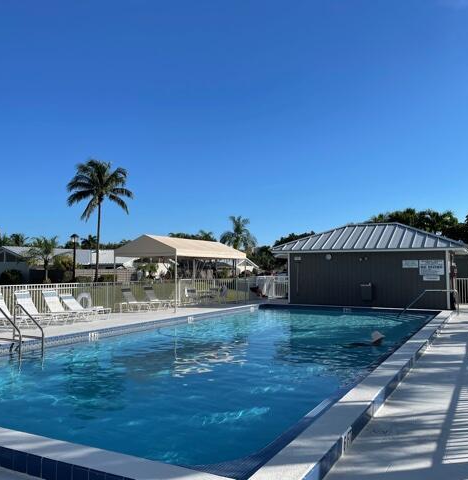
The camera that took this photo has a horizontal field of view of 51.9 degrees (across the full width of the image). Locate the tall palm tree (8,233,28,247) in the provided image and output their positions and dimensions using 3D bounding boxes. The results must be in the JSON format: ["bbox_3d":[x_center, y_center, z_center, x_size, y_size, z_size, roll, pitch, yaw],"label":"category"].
[{"bbox_3d":[-37.936,2.951,85.168,5.000,8.440,5.000,0,-4,0],"label":"tall palm tree"}]

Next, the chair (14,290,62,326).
[{"bbox_3d":[-5.554,1.929,13.777,1.450,0.950,0.630,-2,-4,28],"label":"chair"}]

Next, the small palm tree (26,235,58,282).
[{"bbox_3d":[-19.919,2.132,50.000,3.400,5.200,3.400,-2,-4,28],"label":"small palm tree"}]

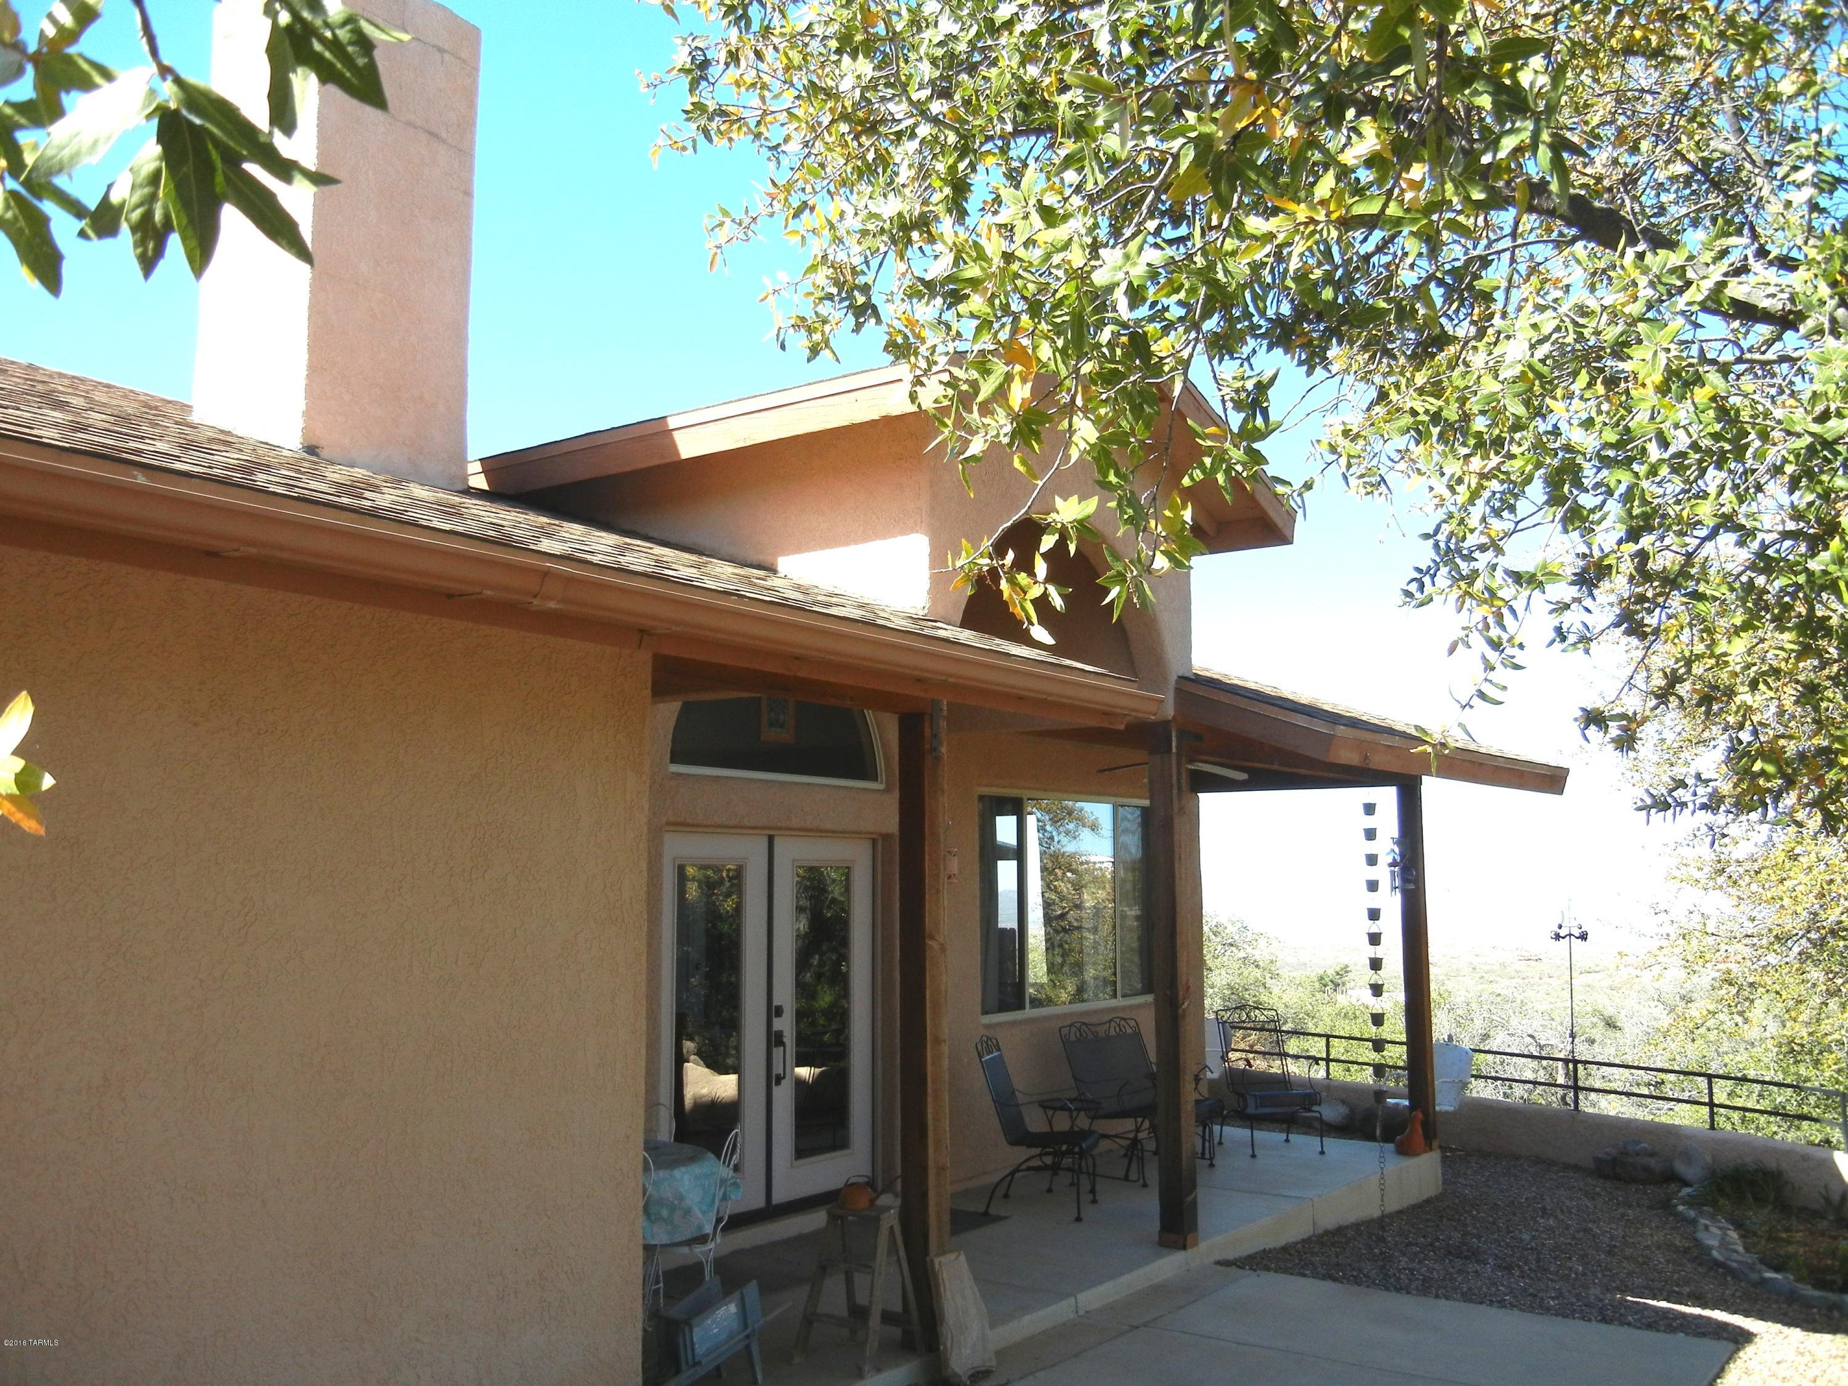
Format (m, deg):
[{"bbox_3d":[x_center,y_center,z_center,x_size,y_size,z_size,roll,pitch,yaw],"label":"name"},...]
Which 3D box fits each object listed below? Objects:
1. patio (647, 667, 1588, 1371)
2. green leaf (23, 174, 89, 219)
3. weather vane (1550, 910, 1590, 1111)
[{"bbox_3d":[1.150,1.721,9.709,2.550,3.233,7.854,-5,-9,36],"label":"patio"},{"bbox_3d":[-0.461,-0.264,0.850,0.050,0.012,0.025,32,19,0],"label":"green leaf"},{"bbox_3d":[5.331,2.594,13.200,0.330,1.700,0.260,-3,-7,21],"label":"weather vane"}]

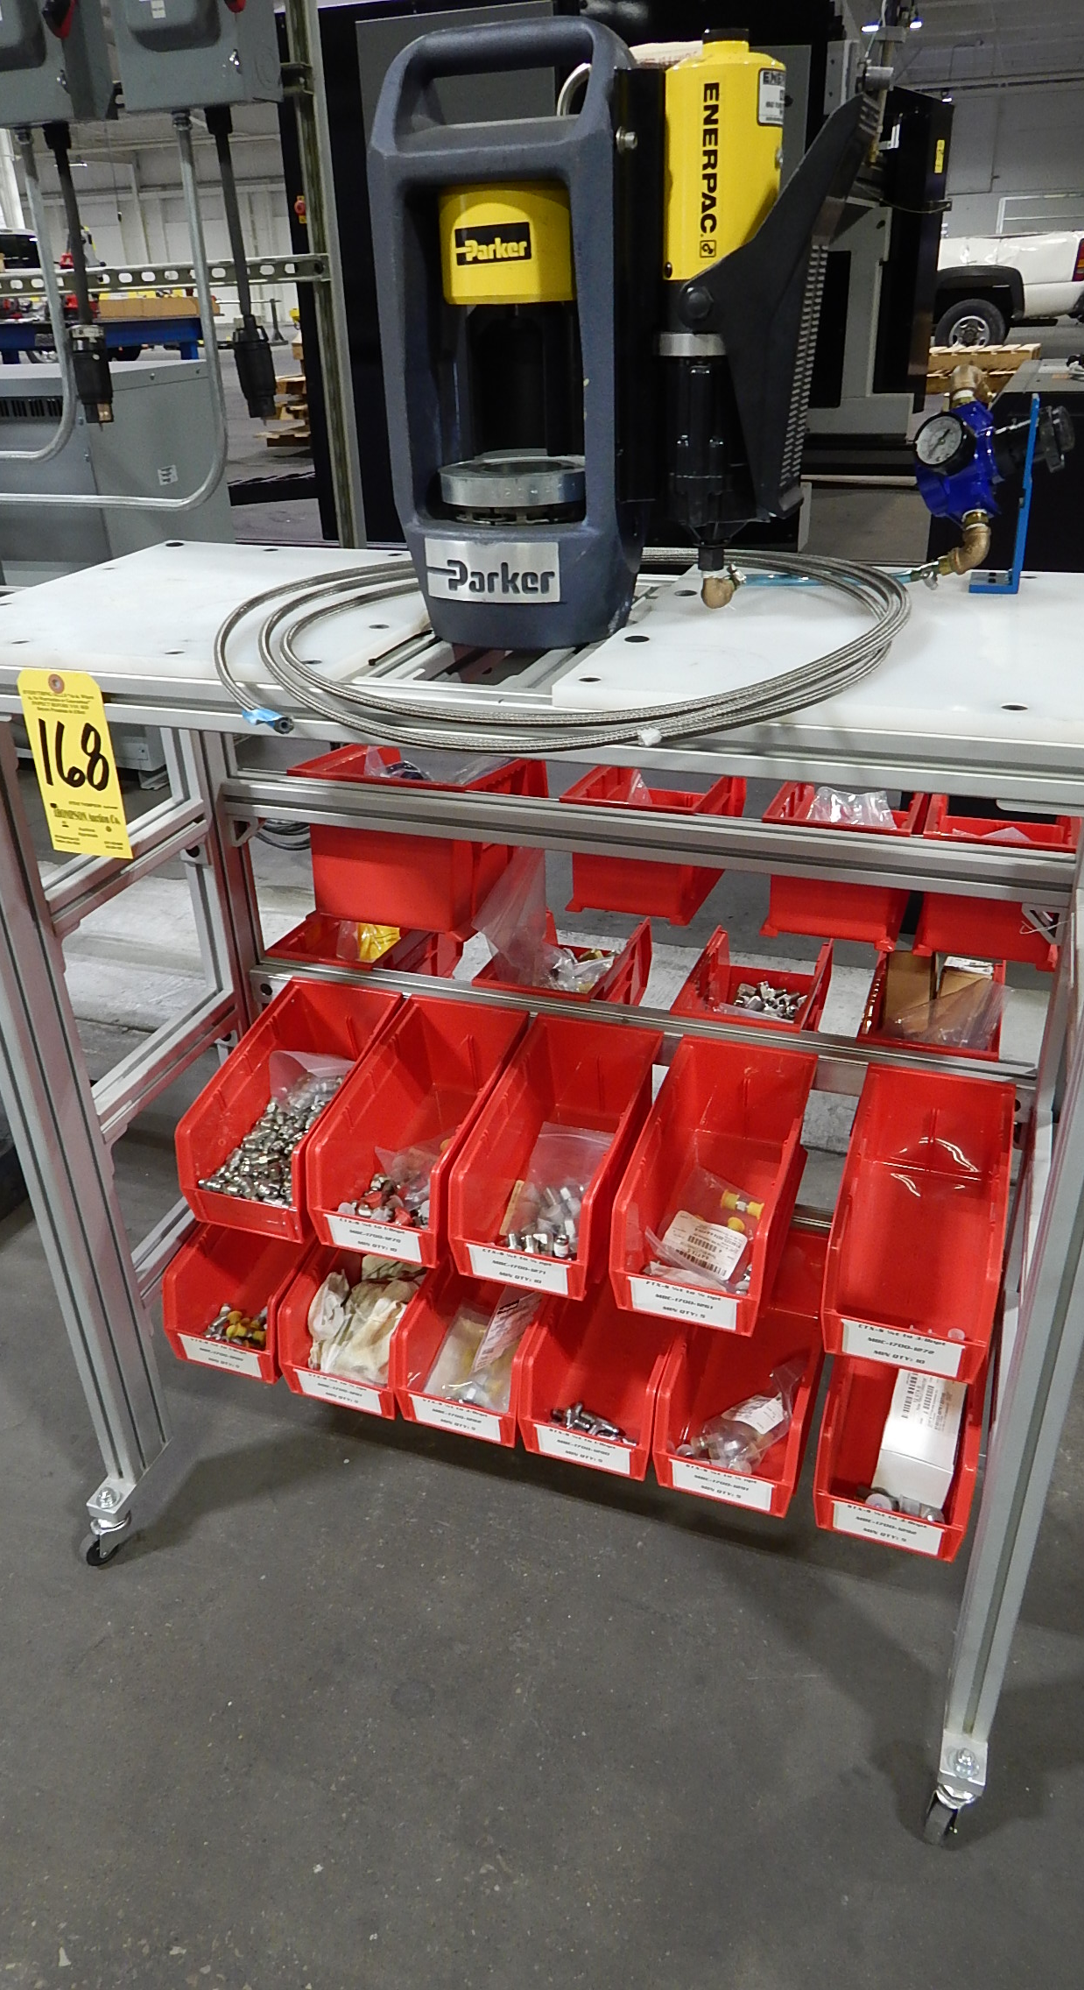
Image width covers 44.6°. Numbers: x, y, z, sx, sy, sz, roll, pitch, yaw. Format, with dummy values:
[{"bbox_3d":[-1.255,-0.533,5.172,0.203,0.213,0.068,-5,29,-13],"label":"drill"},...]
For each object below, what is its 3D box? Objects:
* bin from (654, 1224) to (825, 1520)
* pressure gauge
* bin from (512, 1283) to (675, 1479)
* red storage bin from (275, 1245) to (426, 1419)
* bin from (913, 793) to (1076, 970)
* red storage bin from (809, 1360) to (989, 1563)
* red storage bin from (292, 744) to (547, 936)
[{"bbox_3d":[0.224,0.388,1.411,0.141,0.127,0.276,8,37,18],"label":"bin"},{"bbox_3d":[0.304,-0.414,0.994,0.028,0.045,0.045,14,-7,-42],"label":"pressure gauge"},{"bbox_3d":[0.087,0.370,1.454,0.140,0.125,0.277,8,36,18],"label":"bin"},{"bbox_3d":[-0.177,0.333,1.540,0.140,0.125,0.277,8,37,18],"label":"red storage bin"},{"bbox_3d":[0.475,-0.142,1.372,0.141,0.127,0.276,8,28,18],"label":"bin"},{"bbox_3d":[0.376,0.410,1.362,0.141,0.127,0.276,8,37,18],"label":"red storage bin"},{"bbox_3d":[-0.132,-0.210,1.577,0.210,0.176,0.274,8,28,18],"label":"red storage bin"}]

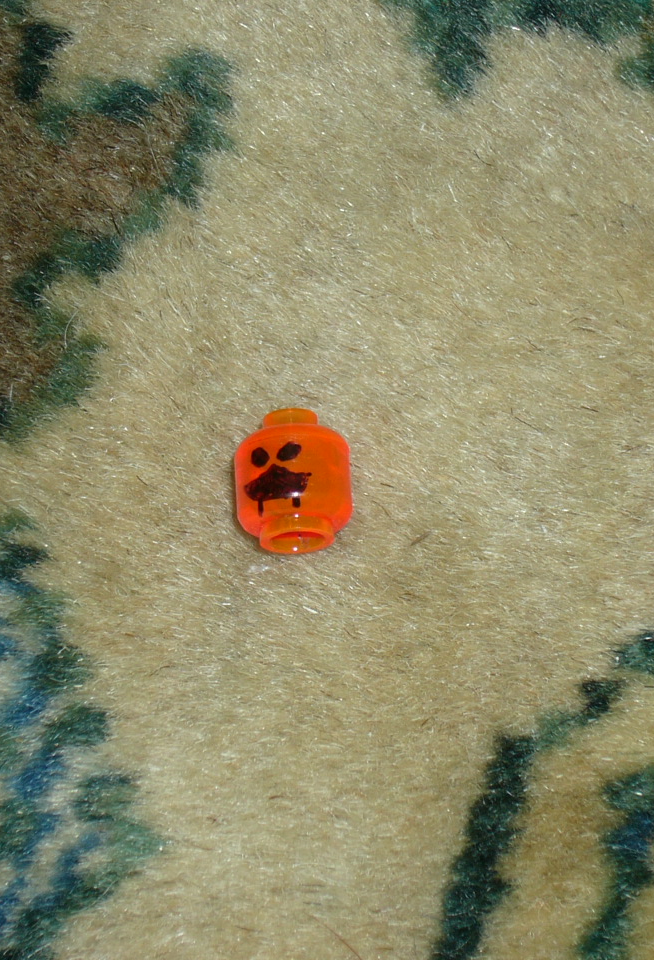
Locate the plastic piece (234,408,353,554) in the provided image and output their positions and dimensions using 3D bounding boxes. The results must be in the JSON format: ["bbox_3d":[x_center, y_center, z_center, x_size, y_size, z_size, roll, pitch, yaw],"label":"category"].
[{"bbox_3d":[-0.003,0.000,0.246,0.010,0.010,0.011,-10,68,17],"label":"plastic piece"}]

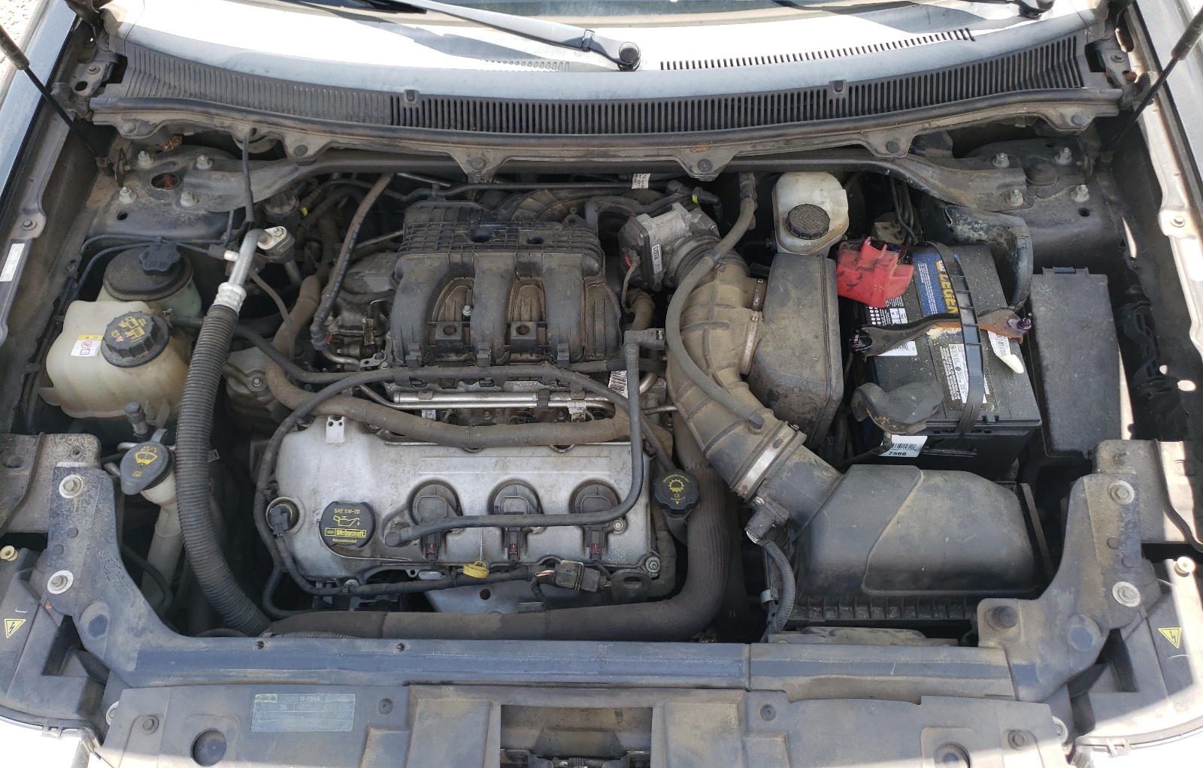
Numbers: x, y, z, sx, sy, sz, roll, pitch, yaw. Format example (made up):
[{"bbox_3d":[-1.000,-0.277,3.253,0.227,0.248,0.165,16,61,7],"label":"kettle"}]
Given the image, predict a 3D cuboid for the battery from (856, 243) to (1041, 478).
[{"bbox_3d":[0.452,-0.022,1.282,0.192,0.192,0.306,0,53,1],"label":"battery"}]

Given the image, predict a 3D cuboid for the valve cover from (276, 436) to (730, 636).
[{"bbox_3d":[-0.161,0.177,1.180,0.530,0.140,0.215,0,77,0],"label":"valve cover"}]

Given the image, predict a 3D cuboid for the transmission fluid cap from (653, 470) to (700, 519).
[{"bbox_3d":[0.098,0.147,1.177,0.058,0.032,0.058,0,53,1],"label":"transmission fluid cap"}]

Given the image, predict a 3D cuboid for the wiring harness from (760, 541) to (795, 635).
[{"bbox_3d":[0.208,0.240,1.070,0.045,0.100,0.085,0,57,0],"label":"wiring harness"}]

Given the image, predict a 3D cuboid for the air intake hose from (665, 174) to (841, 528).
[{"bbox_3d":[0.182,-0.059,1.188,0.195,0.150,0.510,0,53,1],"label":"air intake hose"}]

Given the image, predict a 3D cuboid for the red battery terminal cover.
[{"bbox_3d":[0.363,-0.148,1.215,0.100,0.055,0.075,-12,54,-8],"label":"red battery terminal cover"}]

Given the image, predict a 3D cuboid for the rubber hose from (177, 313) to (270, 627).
[{"bbox_3d":[-0.450,0.095,1.110,0.120,0.160,0.405,0,57,0],"label":"rubber hose"}]

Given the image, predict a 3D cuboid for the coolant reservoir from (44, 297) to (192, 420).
[{"bbox_3d":[-0.626,-0.029,1.170,0.150,0.140,0.125,0,57,0],"label":"coolant reservoir"}]

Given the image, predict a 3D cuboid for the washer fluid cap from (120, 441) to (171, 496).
[{"bbox_3d":[-0.560,0.103,1.110,0.056,0.028,0.060,24,71,9],"label":"washer fluid cap"}]

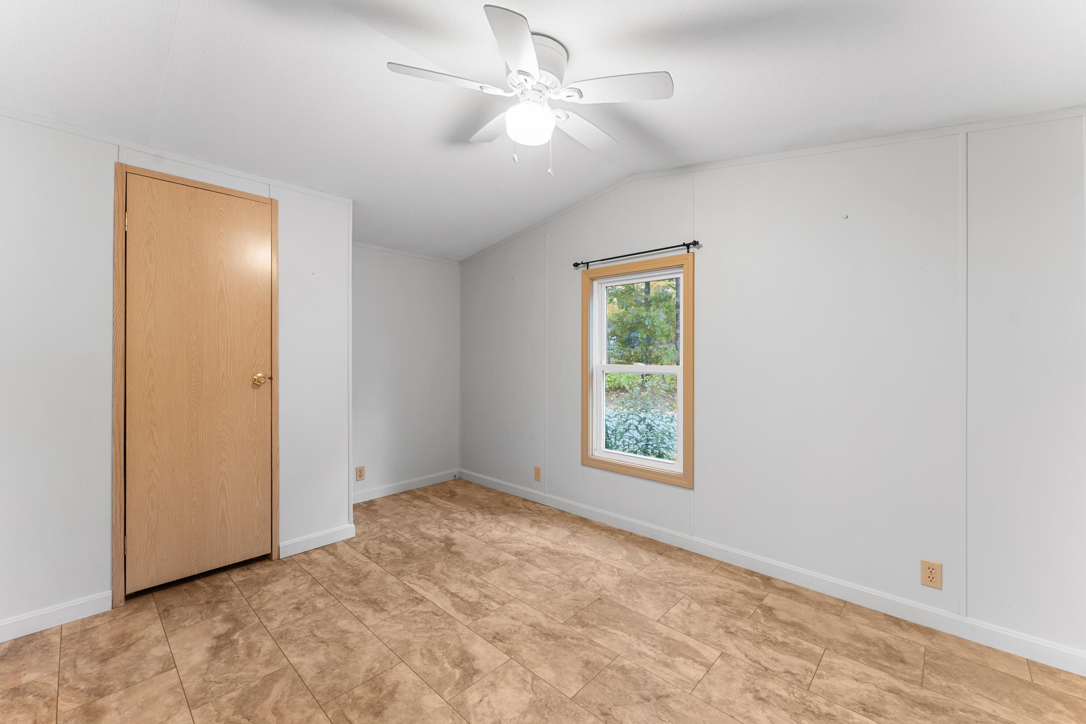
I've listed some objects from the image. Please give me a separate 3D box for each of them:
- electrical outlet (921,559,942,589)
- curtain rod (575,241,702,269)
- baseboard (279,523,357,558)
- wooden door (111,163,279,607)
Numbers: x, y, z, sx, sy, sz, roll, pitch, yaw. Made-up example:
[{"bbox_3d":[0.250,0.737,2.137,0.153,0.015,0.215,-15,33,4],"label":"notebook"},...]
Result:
[{"bbox_3d":[1.741,0.950,1.891,0.069,0.113,0.009,0,0,43],"label":"electrical outlet"},{"bbox_3d":[0.609,-0.720,2.915,0.977,0.055,0.085,0,0,43],"label":"curtain rod"},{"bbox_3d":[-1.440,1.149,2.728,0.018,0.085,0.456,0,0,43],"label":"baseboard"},{"bbox_3d":[-1.854,0.110,2.314,0.070,2.161,0.701,0,0,43],"label":"wooden door"}]

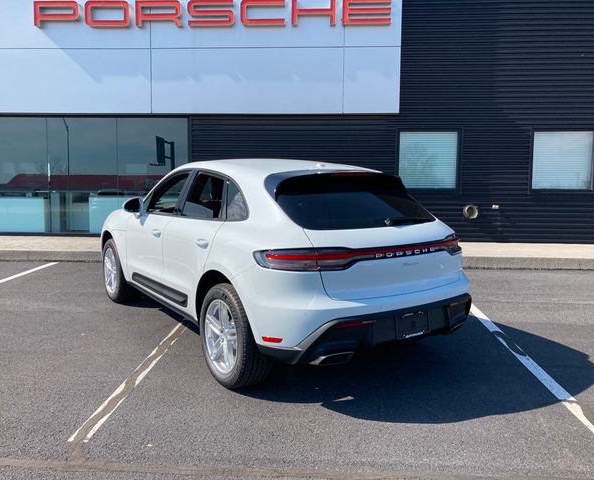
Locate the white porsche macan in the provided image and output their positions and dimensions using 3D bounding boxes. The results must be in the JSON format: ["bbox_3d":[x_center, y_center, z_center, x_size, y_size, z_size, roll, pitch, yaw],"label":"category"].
[{"bbox_3d":[-0.578,0.033,5.263,1.960,1.610,4.700,-5,10,-34],"label":"white porsche macan"}]

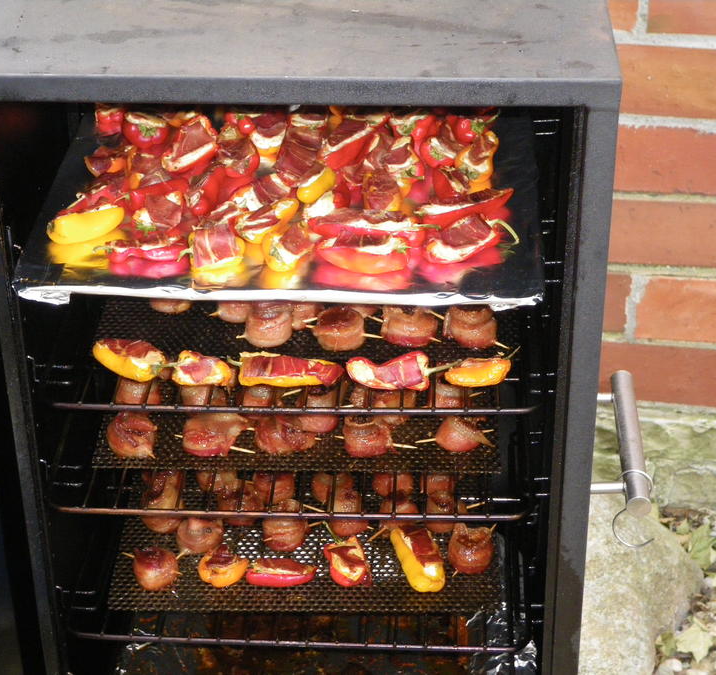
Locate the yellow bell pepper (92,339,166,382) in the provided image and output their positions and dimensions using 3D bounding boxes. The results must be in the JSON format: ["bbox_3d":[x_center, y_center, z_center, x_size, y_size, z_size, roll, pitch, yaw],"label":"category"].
[{"bbox_3d":[-0.167,0.017,1.254,0.054,0.024,0.027,12,34,20],"label":"yellow bell pepper"}]

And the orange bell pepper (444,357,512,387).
[{"bbox_3d":[0.085,0.024,1.215,0.049,0.022,0.026,1,33,3],"label":"orange bell pepper"}]

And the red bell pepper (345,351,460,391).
[{"bbox_3d":[0.027,0.024,1.214,0.072,0.025,0.034,1,33,3],"label":"red bell pepper"}]

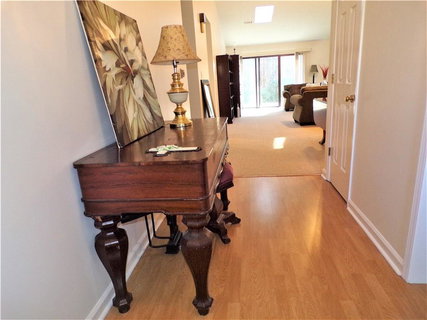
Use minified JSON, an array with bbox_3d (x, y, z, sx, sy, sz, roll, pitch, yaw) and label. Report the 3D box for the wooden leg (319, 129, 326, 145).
[{"bbox_3d":[1.913,-0.423,5.181,0.110,0.263,0.110,-1,15,8],"label":"wooden leg"}]

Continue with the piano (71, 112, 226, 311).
[{"bbox_3d":[-0.210,0.233,2.015,0.593,0.830,1.374,-1,15,8],"label":"piano"}]

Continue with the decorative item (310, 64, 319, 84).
[{"bbox_3d":[3.330,-2.808,9.756,0.275,0.634,0.275,-1,15,8],"label":"decorative item"}]

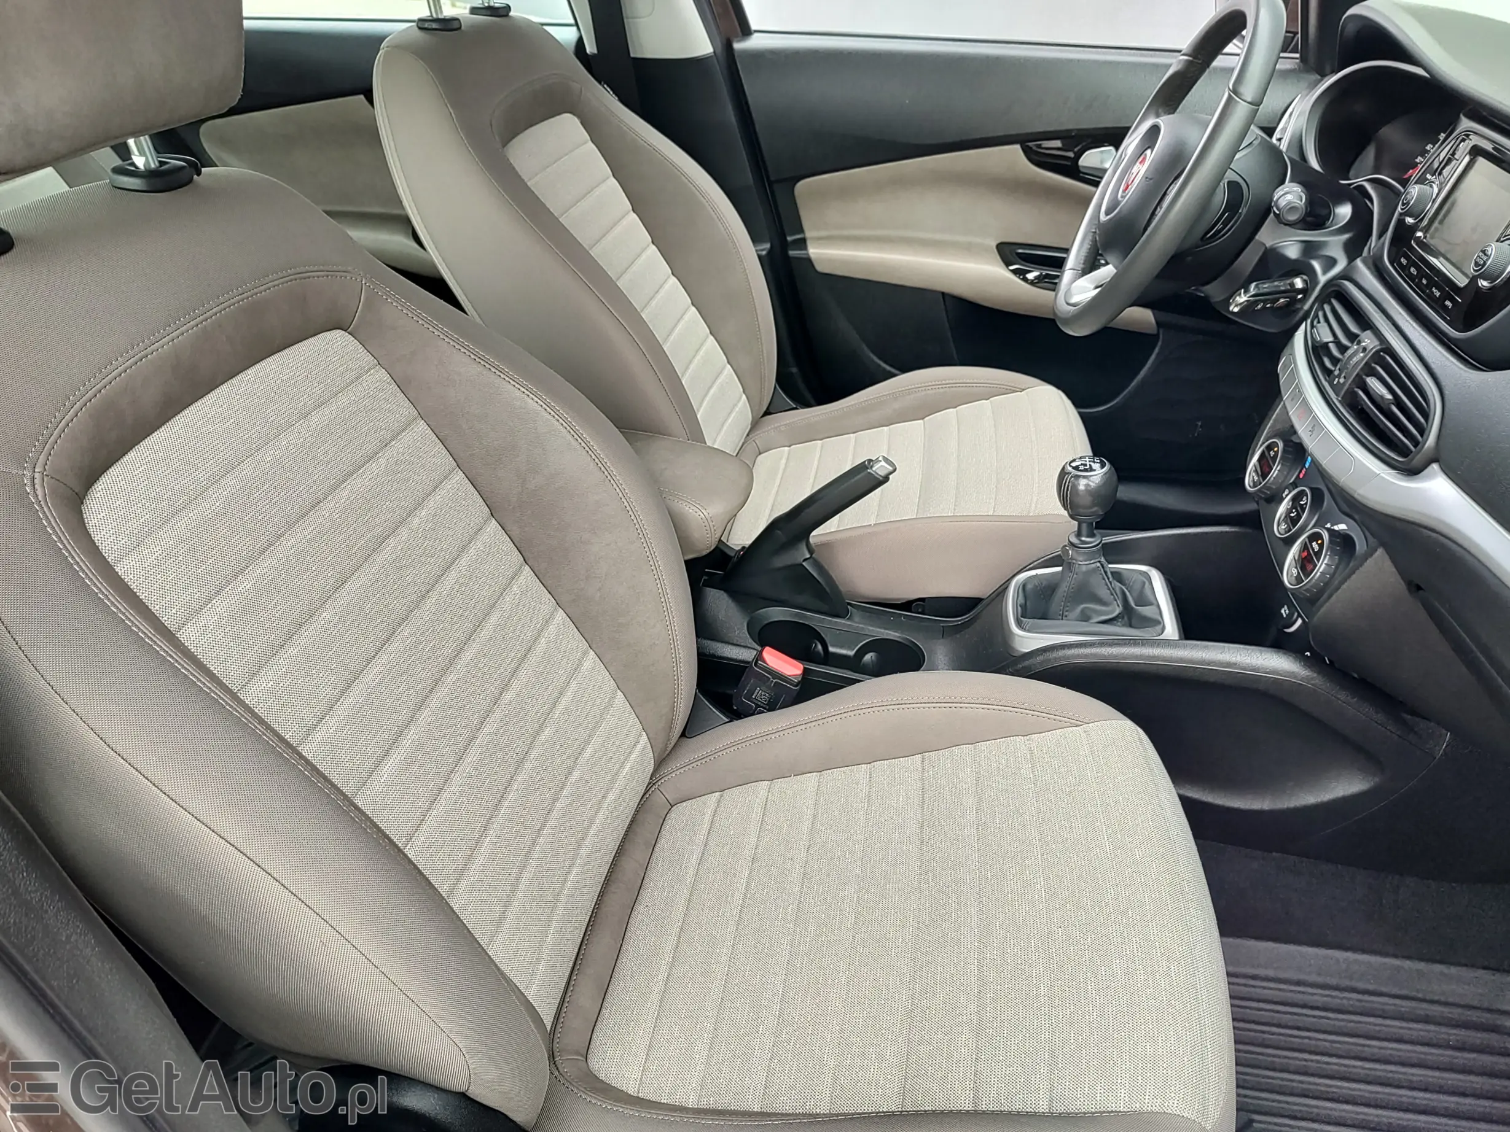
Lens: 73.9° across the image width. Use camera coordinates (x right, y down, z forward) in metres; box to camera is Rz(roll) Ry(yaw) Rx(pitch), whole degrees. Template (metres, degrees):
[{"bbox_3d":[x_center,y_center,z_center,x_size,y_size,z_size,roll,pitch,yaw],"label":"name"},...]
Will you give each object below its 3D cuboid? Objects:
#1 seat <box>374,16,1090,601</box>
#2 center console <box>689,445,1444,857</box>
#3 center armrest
[{"bbox_3d":[0.029,-0.322,1.246,0.855,0.780,0.525,6,35,9],"label":"seat"},{"bbox_3d":[0.210,0.040,1.023,0.920,0.355,0.240,6,35,9],"label":"center console"},{"bbox_3d":[-0.149,-0.077,1.027,0.297,0.100,0.125,6,35,9],"label":"center armrest"}]

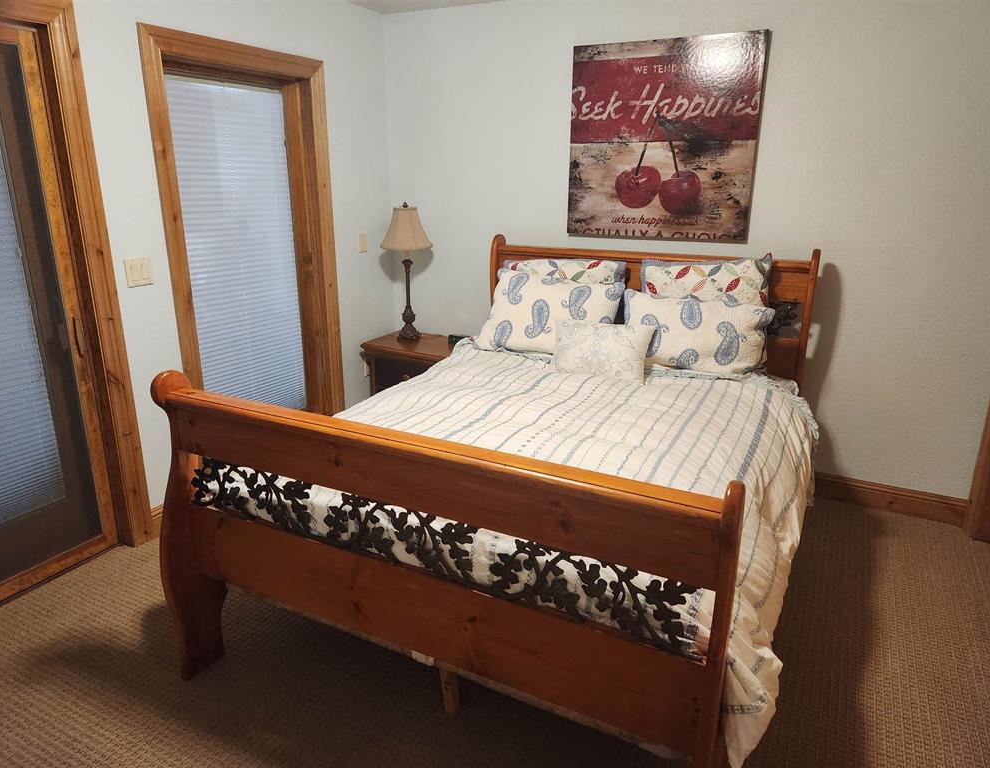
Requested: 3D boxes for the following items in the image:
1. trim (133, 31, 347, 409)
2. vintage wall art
[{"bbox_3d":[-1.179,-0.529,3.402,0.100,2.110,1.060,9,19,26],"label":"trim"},{"bbox_3d":[0.816,-1.200,3.375,0.920,0.920,0.030,9,19,26],"label":"vintage wall art"}]

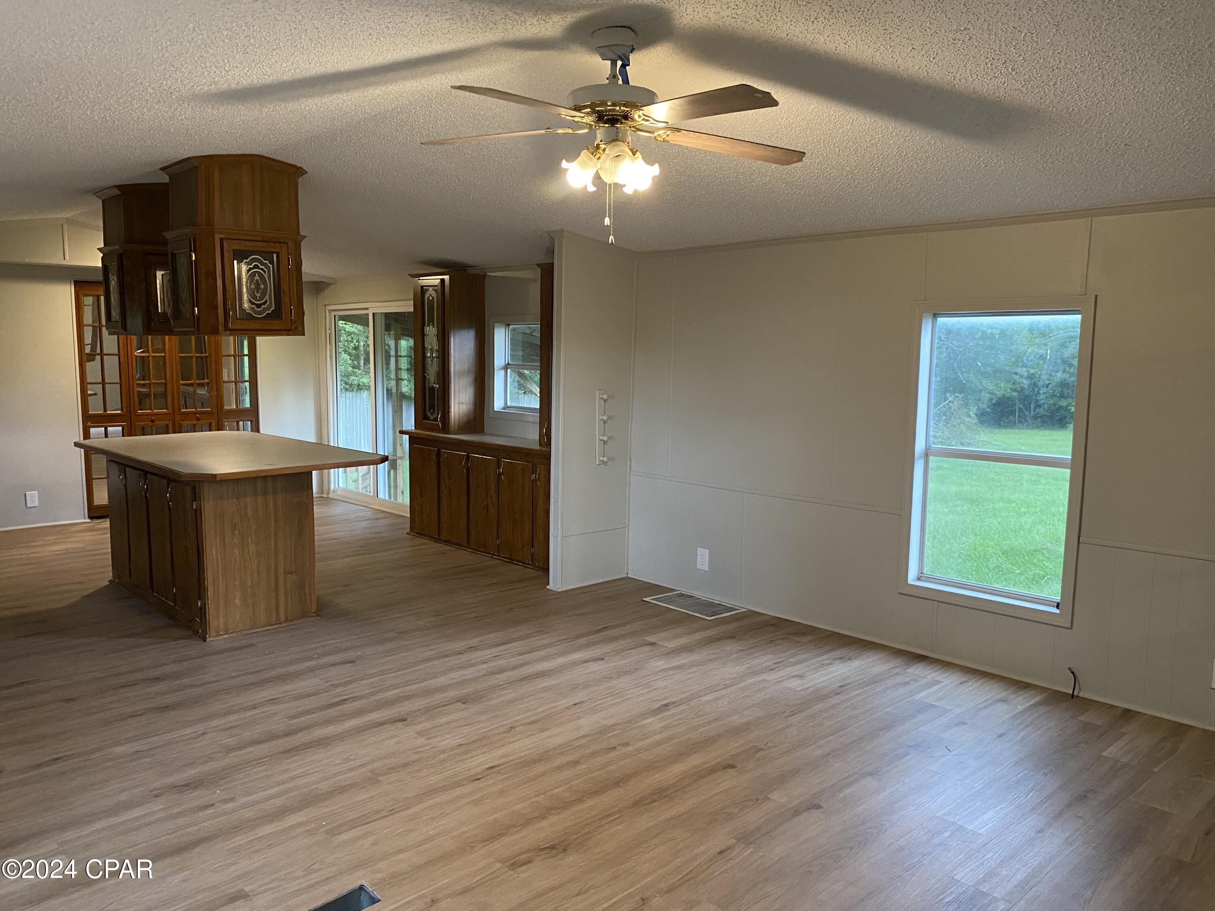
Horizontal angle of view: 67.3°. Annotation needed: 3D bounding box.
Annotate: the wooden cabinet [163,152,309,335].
[{"bbox_3d":[-2.010,-1.111,4.921,0.595,0.926,0.559,-6,10,-44],"label":"wooden cabinet"}]

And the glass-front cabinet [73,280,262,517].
[{"bbox_3d":[-4.037,-0.529,8.421,1.537,2.024,0.300,-5,9,-44],"label":"glass-front cabinet"}]

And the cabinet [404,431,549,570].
[{"bbox_3d":[-0.820,0.298,6.861,0.408,0.854,2.081,-6,10,-44],"label":"cabinet"}]

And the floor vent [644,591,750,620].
[{"bbox_3d":[0.525,0.899,5.509,0.325,0.012,0.547,-6,10,-44],"label":"floor vent"}]

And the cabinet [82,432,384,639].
[{"bbox_3d":[-2.340,0.413,5.574,1.095,0.912,2.135,-6,10,-44],"label":"cabinet"}]

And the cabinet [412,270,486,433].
[{"bbox_3d":[-1.297,-0.818,7.298,0.329,1.250,0.544,-6,10,-44],"label":"cabinet"}]

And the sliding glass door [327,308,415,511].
[{"bbox_3d":[-2.168,-0.450,8.537,0.093,1.918,1.732,-6,10,-44],"label":"sliding glass door"}]

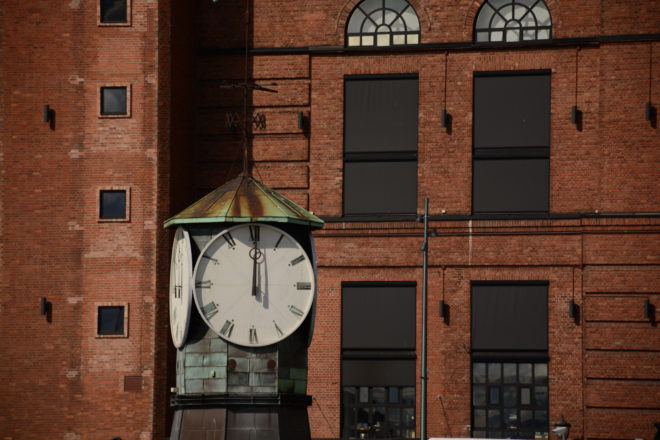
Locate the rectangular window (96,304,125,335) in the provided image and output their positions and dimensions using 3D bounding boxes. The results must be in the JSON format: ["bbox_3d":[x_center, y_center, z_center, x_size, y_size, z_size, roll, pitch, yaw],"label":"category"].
[{"bbox_3d":[-6.633,3.051,116.859,0.920,0.950,0.130,-1,-4,17],"label":"rectangular window"}]

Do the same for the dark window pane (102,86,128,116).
[{"bbox_3d":[-6.601,-3.637,117.372,0.810,0.850,0.060,-1,-4,17],"label":"dark window pane"}]

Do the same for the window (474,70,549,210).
[{"bbox_3d":[5.424,-2.342,114.848,2.340,4.220,0.200,-1,-4,17],"label":"window"}]

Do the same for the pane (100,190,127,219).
[{"bbox_3d":[-6.602,-0.478,117.125,0.810,0.850,0.060,-1,-4,17],"label":"pane"}]

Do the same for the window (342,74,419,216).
[{"bbox_3d":[1.558,-2.267,116.038,2.330,4.220,0.200,-1,-4,17],"label":"window"}]

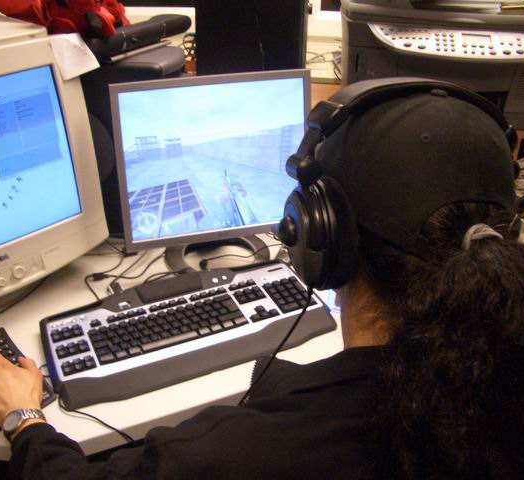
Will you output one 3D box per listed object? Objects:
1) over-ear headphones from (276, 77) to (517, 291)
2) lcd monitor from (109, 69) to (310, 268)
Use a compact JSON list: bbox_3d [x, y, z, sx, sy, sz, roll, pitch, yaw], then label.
[{"bbox_3d":[0.132,-0.049,0.602,0.222,0.200,0.100,3,9,-16],"label":"over-ear headphones"},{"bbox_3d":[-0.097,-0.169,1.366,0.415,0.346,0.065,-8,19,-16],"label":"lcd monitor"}]

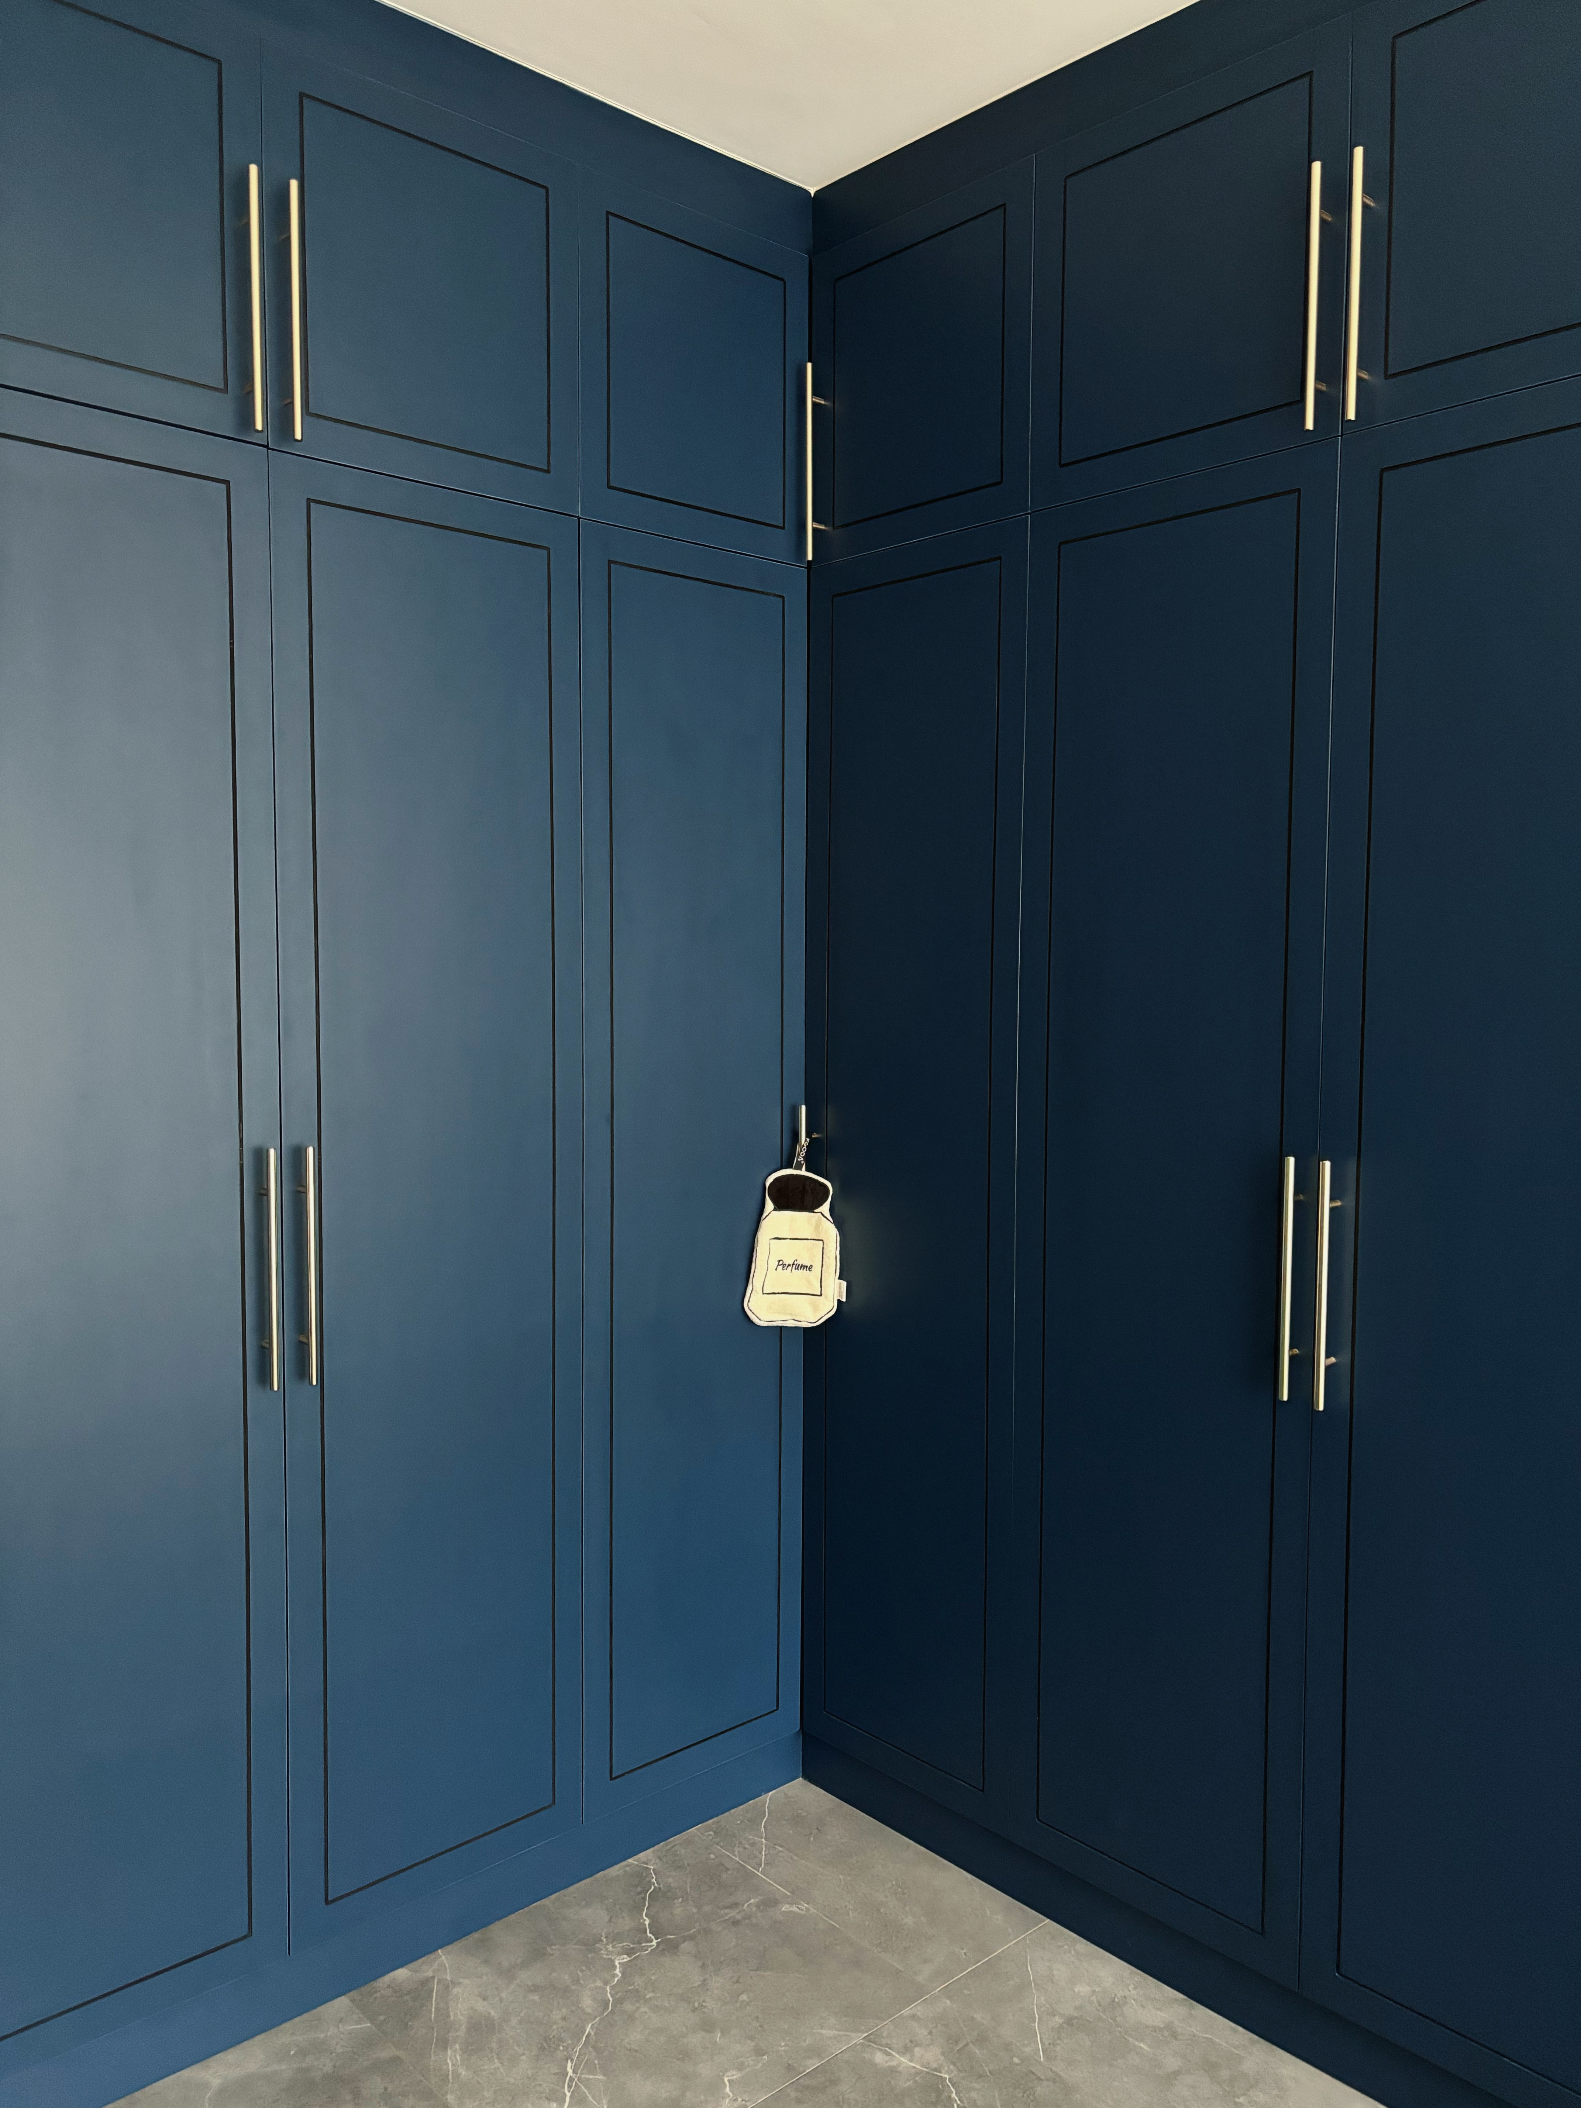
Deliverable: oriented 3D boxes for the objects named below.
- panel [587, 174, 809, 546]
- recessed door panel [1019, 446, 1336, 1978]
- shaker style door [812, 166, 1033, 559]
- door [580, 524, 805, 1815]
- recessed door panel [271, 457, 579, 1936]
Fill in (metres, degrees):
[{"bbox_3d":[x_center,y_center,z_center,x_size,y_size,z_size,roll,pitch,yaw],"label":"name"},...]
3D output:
[{"bbox_3d":[-0.145,-1.026,2.421,0.445,0.490,0.024,-3,5,-42],"label":"panel"},{"bbox_3d":[0.503,0.218,2.144,0.024,1.945,0.473,-3,5,-42],"label":"recessed door panel"},{"bbox_3d":[0.198,-1.023,2.404,0.024,0.490,0.449,-3,5,-42],"label":"shaker style door"},{"bbox_3d":[-0.152,0.191,2.501,0.445,1.945,0.024,-3,5,-42],"label":"door"},{"bbox_3d":[-0.489,0.210,2.193,0.465,1.945,0.024,-3,5,-42],"label":"recessed door panel"}]

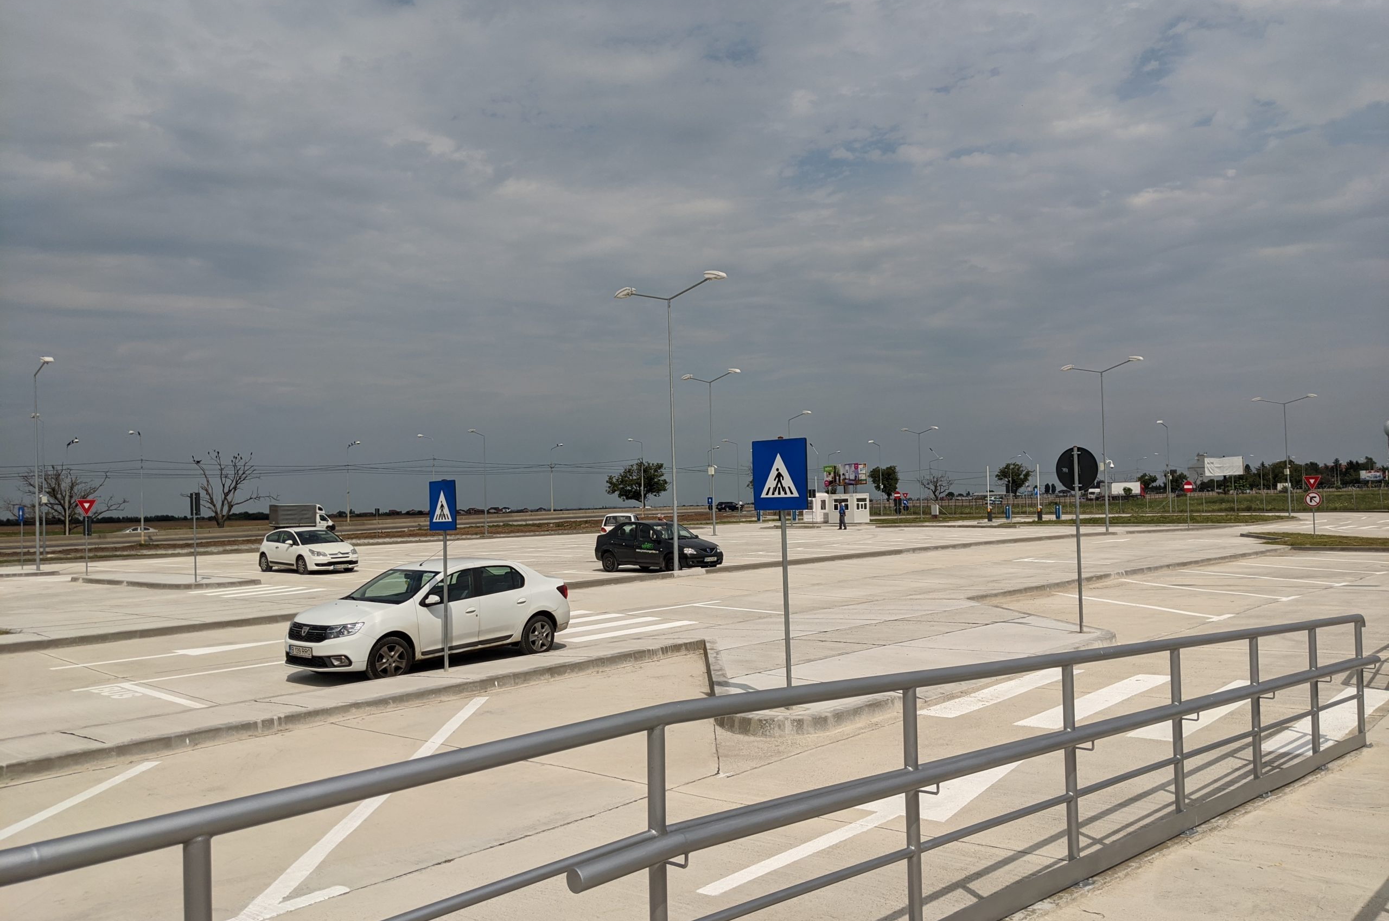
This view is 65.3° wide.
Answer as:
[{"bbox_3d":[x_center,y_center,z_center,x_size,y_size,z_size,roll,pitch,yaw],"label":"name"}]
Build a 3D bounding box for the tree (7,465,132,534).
[{"bbox_3d":[-68.952,4.410,119.000,13.400,7.600,11.500,0,-3,-30],"label":"tree"}]

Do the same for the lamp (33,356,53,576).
[{"bbox_3d":[-26.267,0.191,43.777,2.000,8.560,0.340,-4,-3,44],"label":"lamp"}]

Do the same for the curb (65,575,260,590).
[{"bbox_3d":[-16.351,3.659,32.915,9.300,0.140,2.350,-4,-3,40],"label":"curb"}]

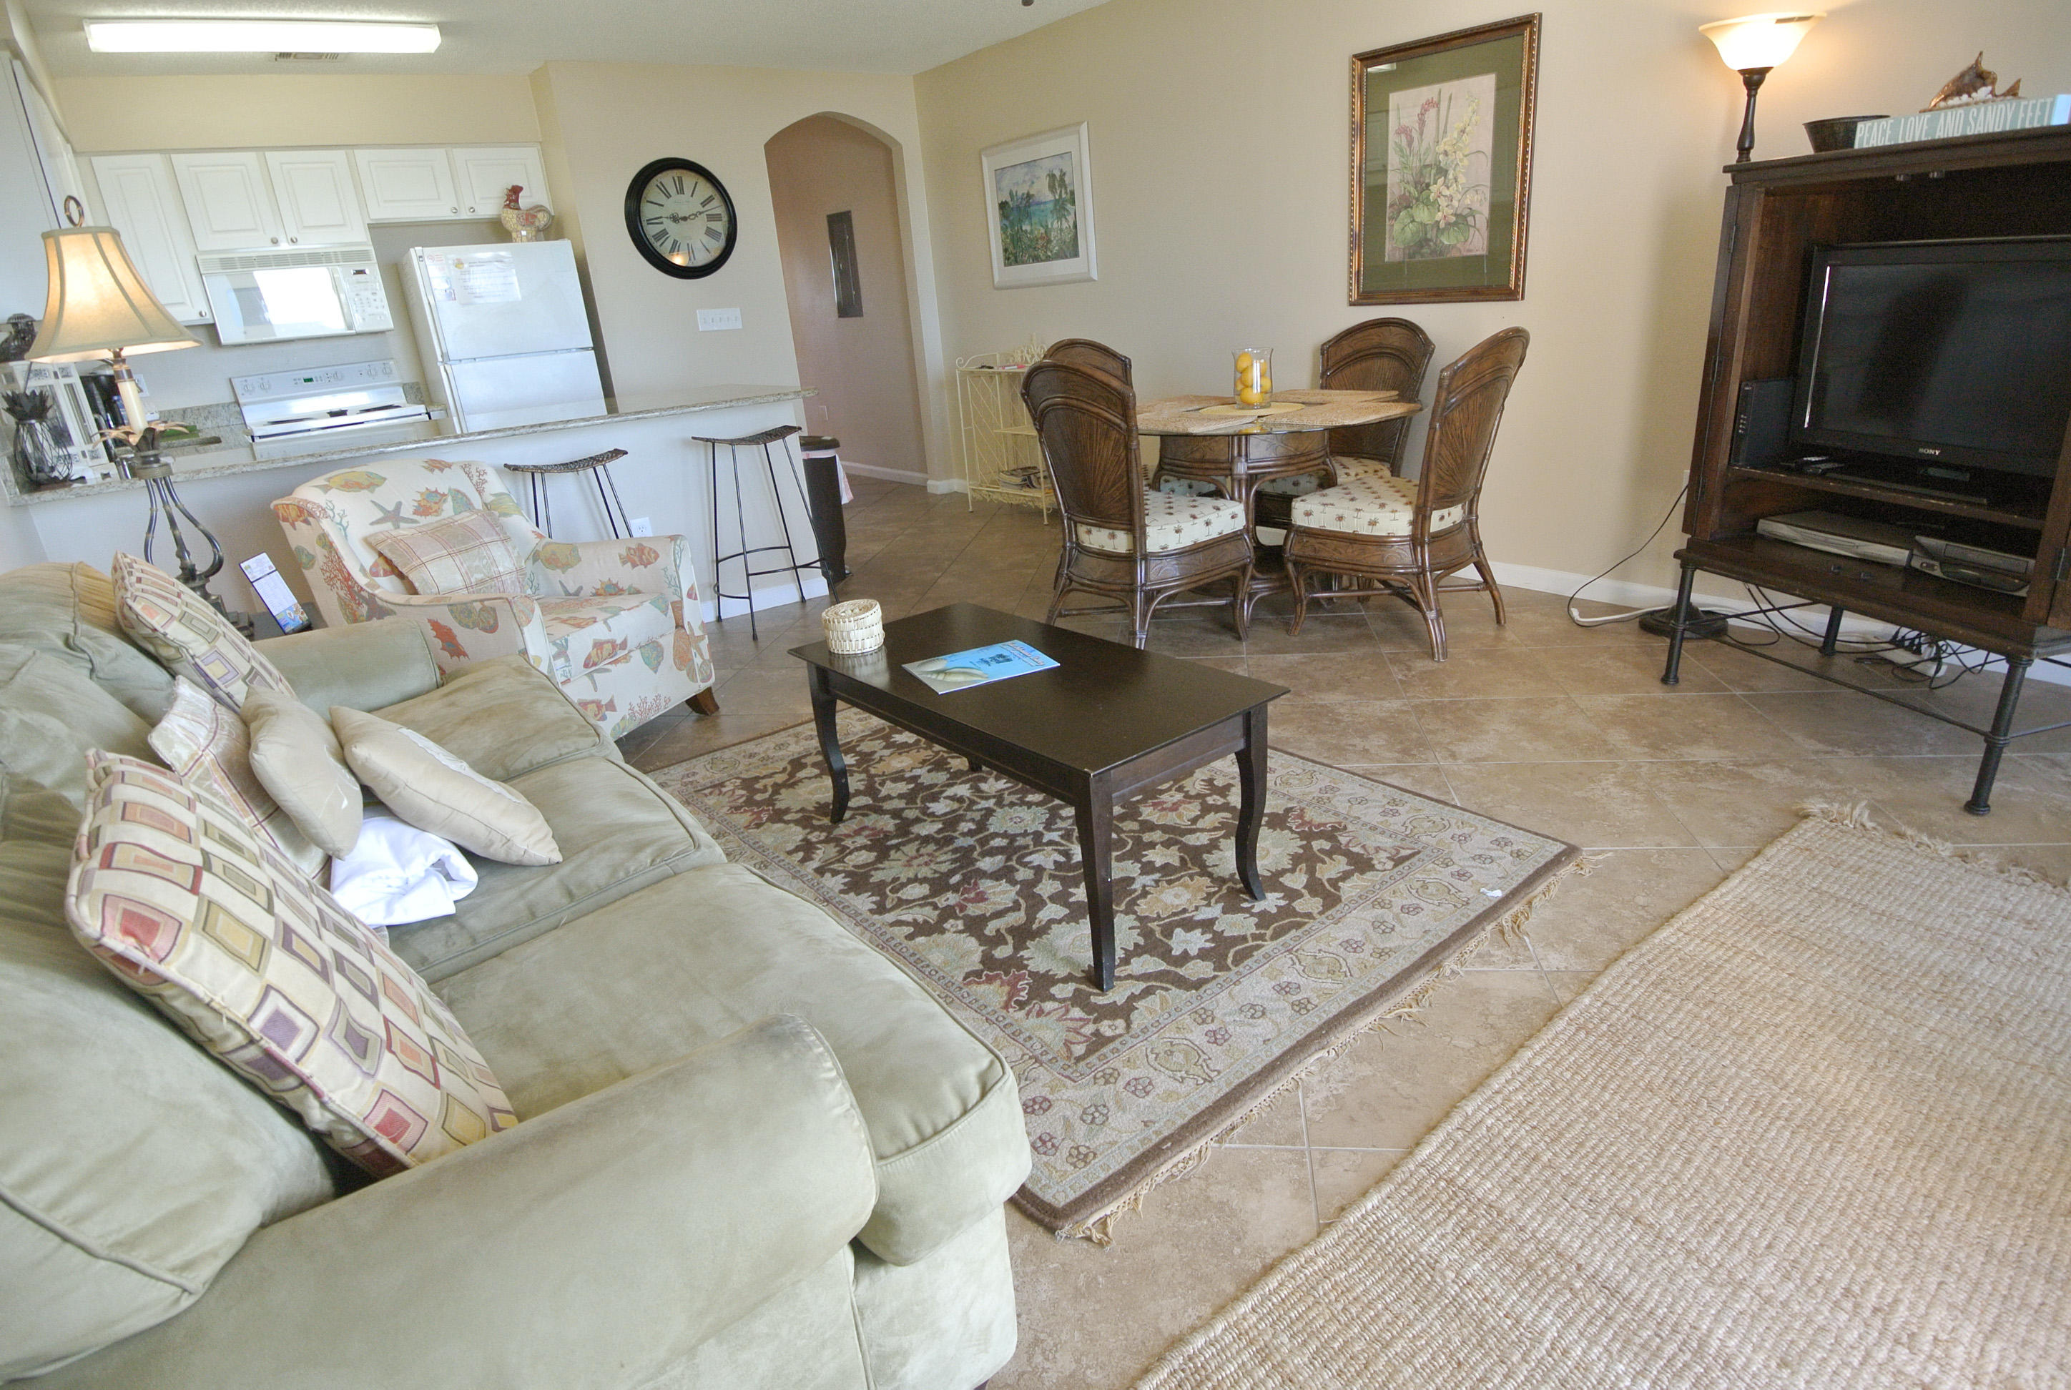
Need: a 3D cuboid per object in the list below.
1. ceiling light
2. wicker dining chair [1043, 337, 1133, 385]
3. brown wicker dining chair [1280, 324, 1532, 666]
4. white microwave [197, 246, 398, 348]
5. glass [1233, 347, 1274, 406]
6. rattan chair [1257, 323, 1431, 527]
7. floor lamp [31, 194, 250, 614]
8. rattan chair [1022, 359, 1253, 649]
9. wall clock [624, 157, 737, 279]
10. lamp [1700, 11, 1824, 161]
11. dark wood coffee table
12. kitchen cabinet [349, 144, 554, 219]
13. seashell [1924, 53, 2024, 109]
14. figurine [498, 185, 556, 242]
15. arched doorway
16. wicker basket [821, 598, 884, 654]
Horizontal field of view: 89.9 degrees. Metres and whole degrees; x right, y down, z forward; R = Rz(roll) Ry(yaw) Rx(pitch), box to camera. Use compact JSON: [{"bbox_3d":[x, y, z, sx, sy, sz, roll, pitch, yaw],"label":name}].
[{"bbox_3d":[-3.077,-2.643,4.192,1.250,0.085,0.240,-16,24,-28],"label":"ceiling light"},{"bbox_3d":[0.428,-0.937,4.226,0.540,1.000,0.650,-20,26,-35],"label":"wicker dining chair"},{"bbox_3d":[1.236,-0.685,3.404,0.540,1.000,0.650,-22,27,-39],"label":"brown wicker dining chair"},{"bbox_3d":[-3.842,-2.075,5.407,0.750,0.413,0.390,-19,26,-31],"label":"white microwave"},{"bbox_3d":[0.868,-1.265,4.144,0.165,0.210,0.165,-4,22,2],"label":"glass"},{"bbox_3d":[1.200,-0.970,4.252,0.630,1.030,0.520,-20,27,-32],"label":"rattan chair"},{"bbox_3d":[-1.972,-0.583,2.309,0.325,0.970,0.325,-20,26,-35],"label":"floor lamp"},{"bbox_3d":[0.378,-0.675,3.707,0.630,1.030,0.510,-21,27,-34],"label":"rattan chair"},{"bbox_3d":[-1.887,-2.556,5.567,0.620,0.620,0.060,-20,26,-35],"label":"wall clock"},{"bbox_3d":[2.120,-1.067,3.241,0.360,1.820,0.360,-19,26,-31],"label":"lamp"},{"bbox_3d":[-0.029,0.152,2.231,0.490,0.440,1.010,-20,26,-35],"label":"dark wood coffee table"},{"bbox_3d":[-3.163,-2.773,5.659,0.892,0.348,0.330,-19,26,-31],"label":"kitchen cabinet"},{"bbox_3d":[1.865,-1.225,2.071,0.100,0.100,0.170,-9,21,-11],"label":"seashell"},{"bbox_3d":[-2.626,-2.482,5.370,0.130,0.300,0.250,15,28,41],"label":"figurine"},{"bbox_3d":[-1.138,-2.345,6.493,0.890,2.260,0.150,-19,26,-31],"label":"arched doorway"},{"bbox_3d":[-0.421,-0.154,2.389,0.135,0.080,0.135,-4,21,2],"label":"wicker basket"}]

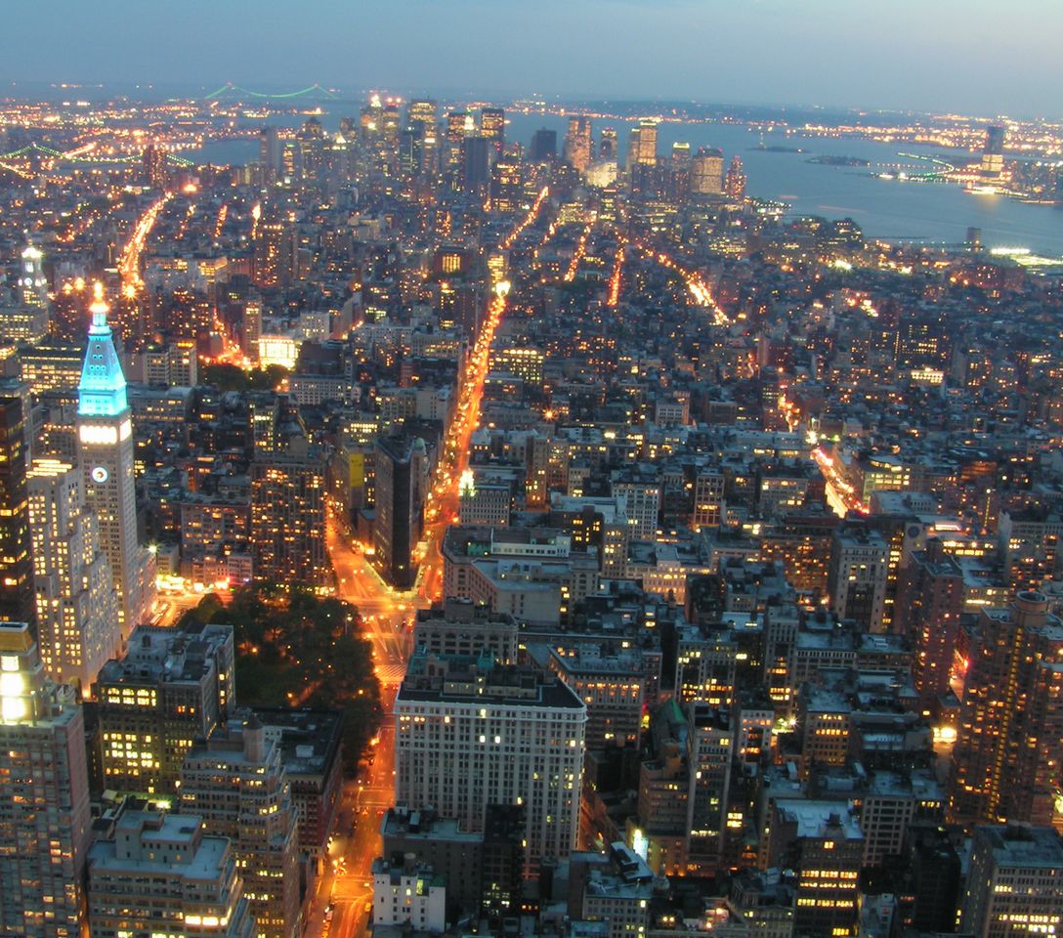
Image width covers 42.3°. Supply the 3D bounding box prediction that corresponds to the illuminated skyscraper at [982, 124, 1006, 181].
[{"bbox_3d":[1766.360,-1189.850,5252.390,62.000,235.000,45.000,-4,17,-20],"label":"illuminated skyscraper"}]

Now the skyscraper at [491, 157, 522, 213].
[{"bbox_3d":[-62.200,-723.000,3494.900,76.000,152.000,60.000,2,16,0],"label":"skyscraper"}]

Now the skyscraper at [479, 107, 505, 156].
[{"bbox_3d":[-131.840,-1104.520,4690.030,75.000,228.000,52.000,1,16,-4],"label":"skyscraper"}]

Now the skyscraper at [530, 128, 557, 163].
[{"bbox_3d":[46.440,-1101.490,4837.740,72.000,161.000,56.000,1,16,-2],"label":"skyscraper"}]

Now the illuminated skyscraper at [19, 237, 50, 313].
[{"bbox_3d":[-558.110,-190.160,1539.140,28.000,141.000,28.000,2,16,1],"label":"illuminated skyscraper"}]

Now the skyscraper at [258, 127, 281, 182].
[{"bbox_3d":[-797.700,-951.400,4190.300,46.000,166.000,46.000,-11,20,-37],"label":"skyscraper"}]

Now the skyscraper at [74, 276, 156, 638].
[{"bbox_3d":[-249.300,-4.900,806.000,26.000,211.000,25.000,2,16,0],"label":"skyscraper"}]

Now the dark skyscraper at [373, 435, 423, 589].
[{"bbox_3d":[-92.350,30.030,923.750,31.000,87.000,58.000,2,16,1],"label":"dark skyscraper"}]

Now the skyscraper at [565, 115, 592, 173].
[{"bbox_3d":[152.200,-1001.700,4364.900,80.000,226.000,50.000,1,16,-3],"label":"skyscraper"}]

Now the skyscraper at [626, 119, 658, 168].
[{"bbox_3d":[367.920,-1007.760,4437.160,62.000,225.000,56.000,1,16,-2],"label":"skyscraper"}]

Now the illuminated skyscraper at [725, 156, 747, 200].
[{"bbox_3d":[618.900,-869.600,4150.700,60.000,124.000,42.000,2,16,0],"label":"illuminated skyscraper"}]

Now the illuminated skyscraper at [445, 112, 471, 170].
[{"bbox_3d":[-256.300,-1115.700,4738.200,64.000,210.000,38.000,2,16,0],"label":"illuminated skyscraper"}]

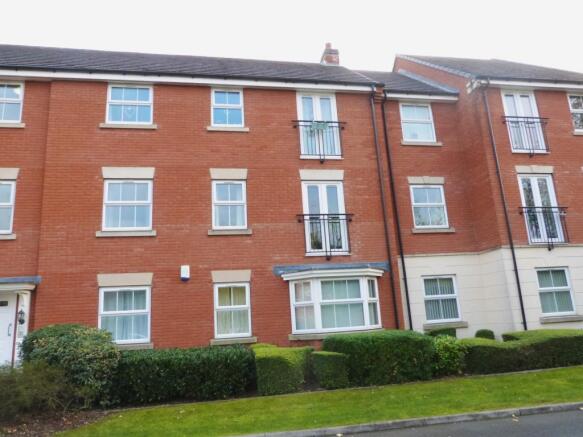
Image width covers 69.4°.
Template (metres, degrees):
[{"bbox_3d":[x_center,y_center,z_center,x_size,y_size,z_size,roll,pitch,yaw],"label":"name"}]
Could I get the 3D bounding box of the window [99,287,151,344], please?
[{"bbox_3d":[-3.931,2.300,9.984,1.138,1.328,0.100,-1,-13,-11],"label":"window"}]

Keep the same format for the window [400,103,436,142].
[{"bbox_3d":[3.952,-2.992,13.168,1.052,1.305,0.100,-1,-13,-12],"label":"window"}]

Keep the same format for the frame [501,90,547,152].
[{"bbox_3d":[6.957,-2.897,12.629,1.157,2.008,0.100,-1,-13,-12],"label":"frame"}]

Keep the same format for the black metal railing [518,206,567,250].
[{"bbox_3d":[7.133,0.242,11.689,1.599,1.156,0.140,-1,-13,-11],"label":"black metal railing"}]

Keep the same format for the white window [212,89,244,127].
[{"bbox_3d":[-1.767,-3.048,11.689,0.882,1.148,0.080,-1,-13,-11],"label":"white window"}]

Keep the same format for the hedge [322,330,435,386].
[{"bbox_3d":[1.797,2.888,8.794,2.050,0.880,1.000,-1,-13,-11],"label":"hedge"}]

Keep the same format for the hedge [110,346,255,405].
[{"bbox_3d":[-2.099,2.977,8.062,2.650,0.870,0.950,-1,-13,-11],"label":"hedge"}]

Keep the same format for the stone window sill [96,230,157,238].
[{"bbox_3d":[-4.042,0.395,10.394,1.395,0.135,0.150,-1,-13,-11],"label":"stone window sill"}]

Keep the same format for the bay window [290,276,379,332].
[{"bbox_3d":[1.175,2.154,10.689,2.420,1.360,0.470,-1,-13,-11],"label":"bay window"}]

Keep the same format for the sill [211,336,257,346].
[{"bbox_3d":[-1.393,2.996,10.252,1.123,0.142,0.160,-1,-13,-11],"label":"sill"}]

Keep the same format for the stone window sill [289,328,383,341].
[{"bbox_3d":[1.265,2.885,10.475,2.500,0.150,0.540,-1,-13,-11],"label":"stone window sill"}]

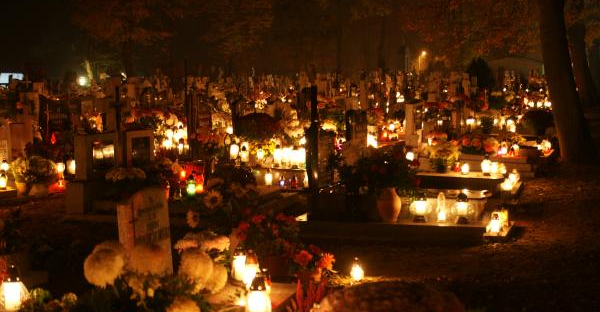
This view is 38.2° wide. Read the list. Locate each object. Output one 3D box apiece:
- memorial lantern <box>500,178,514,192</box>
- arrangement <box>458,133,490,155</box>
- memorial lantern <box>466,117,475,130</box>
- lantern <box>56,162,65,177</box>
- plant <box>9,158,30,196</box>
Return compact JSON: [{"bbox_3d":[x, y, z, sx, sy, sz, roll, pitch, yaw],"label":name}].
[{"bbox_3d":[2.436,0.347,10.200,0.120,0.175,0.120,0,6,0],"label":"memorial lantern"},{"bbox_3d":[2.859,-0.205,14.200,0.530,0.340,0.450,0,5,0],"label":"arrangement"},{"bbox_3d":[3.050,-0.581,15.500,0.140,0.250,0.140,0,6,0],"label":"memorial lantern"},{"bbox_3d":[-2.954,0.167,10.700,0.100,0.175,0.100,0,6,0],"label":"lantern"},{"bbox_3d":[-3.463,0.265,10.700,0.270,0.460,0.270,2,6,20],"label":"plant"}]

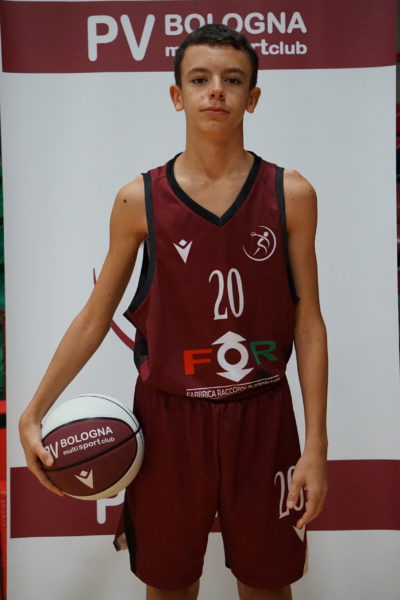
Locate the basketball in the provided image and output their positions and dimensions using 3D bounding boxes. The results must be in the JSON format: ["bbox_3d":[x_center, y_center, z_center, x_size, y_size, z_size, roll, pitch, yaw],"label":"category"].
[{"bbox_3d":[-0.223,0.306,2.830,0.220,0.220,0.220,-1,2,0],"label":"basketball"}]

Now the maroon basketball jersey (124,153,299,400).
[{"bbox_3d":[0.025,-0.050,2.890,0.350,0.530,0.245,-1,2,-8],"label":"maroon basketball jersey"}]

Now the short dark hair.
[{"bbox_3d":[0.035,-0.505,2.880,0.172,0.145,0.195,-1,2,-2],"label":"short dark hair"}]

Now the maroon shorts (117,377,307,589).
[{"bbox_3d":[0.024,0.386,2.890,0.385,0.435,0.270,-1,2,-6],"label":"maroon shorts"}]

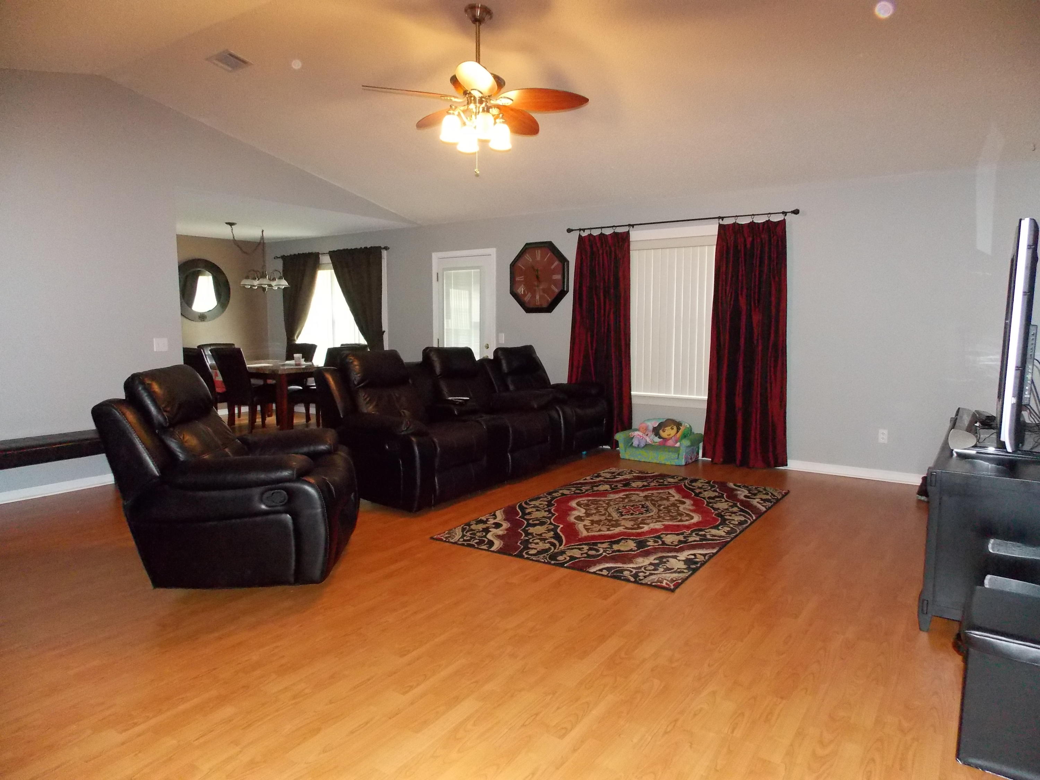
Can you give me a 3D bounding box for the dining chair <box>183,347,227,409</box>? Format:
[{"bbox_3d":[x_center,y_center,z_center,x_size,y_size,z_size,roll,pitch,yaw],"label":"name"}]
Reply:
[{"bbox_3d":[-3.921,-0.056,8.879,0.480,1.000,0.620,4,7,31],"label":"dining chair"}]

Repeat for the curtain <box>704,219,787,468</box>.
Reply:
[{"bbox_3d":[2.019,-0.387,6.184,0.660,2.170,0.140,4,7,34],"label":"curtain"}]

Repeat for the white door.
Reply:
[{"bbox_3d":[-0.659,-0.554,8.107,0.920,2.100,0.090,4,7,34],"label":"white door"}]

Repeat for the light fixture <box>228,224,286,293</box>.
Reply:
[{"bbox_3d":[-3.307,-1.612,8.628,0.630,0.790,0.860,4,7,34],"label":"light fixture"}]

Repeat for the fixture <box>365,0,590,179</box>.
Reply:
[{"bbox_3d":[-0.243,-1.749,4.010,1.300,0.870,1.300,4,7,34],"label":"fixture"}]

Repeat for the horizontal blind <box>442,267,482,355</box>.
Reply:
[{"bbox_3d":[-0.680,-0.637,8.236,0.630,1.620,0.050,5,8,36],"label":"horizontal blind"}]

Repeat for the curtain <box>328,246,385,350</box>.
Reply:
[{"bbox_3d":[-2.194,-0.763,9.209,1.000,2.100,0.130,5,8,36],"label":"curtain"}]

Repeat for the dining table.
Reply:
[{"bbox_3d":[-3.232,0.042,9.066,1.500,0.765,0.920,5,8,36],"label":"dining table"}]

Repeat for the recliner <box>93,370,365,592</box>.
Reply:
[{"bbox_3d":[-1.538,0.404,3.873,1.150,1.050,0.980,0,6,-5],"label":"recliner"}]

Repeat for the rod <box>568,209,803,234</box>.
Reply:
[{"bbox_3d":[1.433,-1.563,6.469,2.260,0.055,0.090,4,7,34],"label":"rod"}]

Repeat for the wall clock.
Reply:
[{"bbox_3d":[0.208,-1.207,7.408,0.740,0.755,0.070,4,7,34],"label":"wall clock"}]

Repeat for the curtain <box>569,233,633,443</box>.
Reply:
[{"bbox_3d":[0.789,-0.497,7.036,0.790,2.130,0.130,5,8,36],"label":"curtain"}]

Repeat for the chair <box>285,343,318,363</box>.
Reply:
[{"bbox_3d":[-3.202,-0.124,9.513,0.480,1.000,0.620,5,8,36],"label":"chair"}]

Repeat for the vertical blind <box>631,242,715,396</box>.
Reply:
[{"bbox_3d":[1.448,-0.696,6.631,0.970,1.480,0.080,4,7,34],"label":"vertical blind"}]

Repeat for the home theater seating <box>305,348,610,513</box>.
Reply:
[{"bbox_3d":[-0.342,0.175,6.086,1.160,1.060,2.730,4,7,34],"label":"home theater seating"}]

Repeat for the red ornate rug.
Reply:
[{"bbox_3d":[0.774,0.839,4.771,1.520,0.010,2.350,4,7,33],"label":"red ornate rug"}]

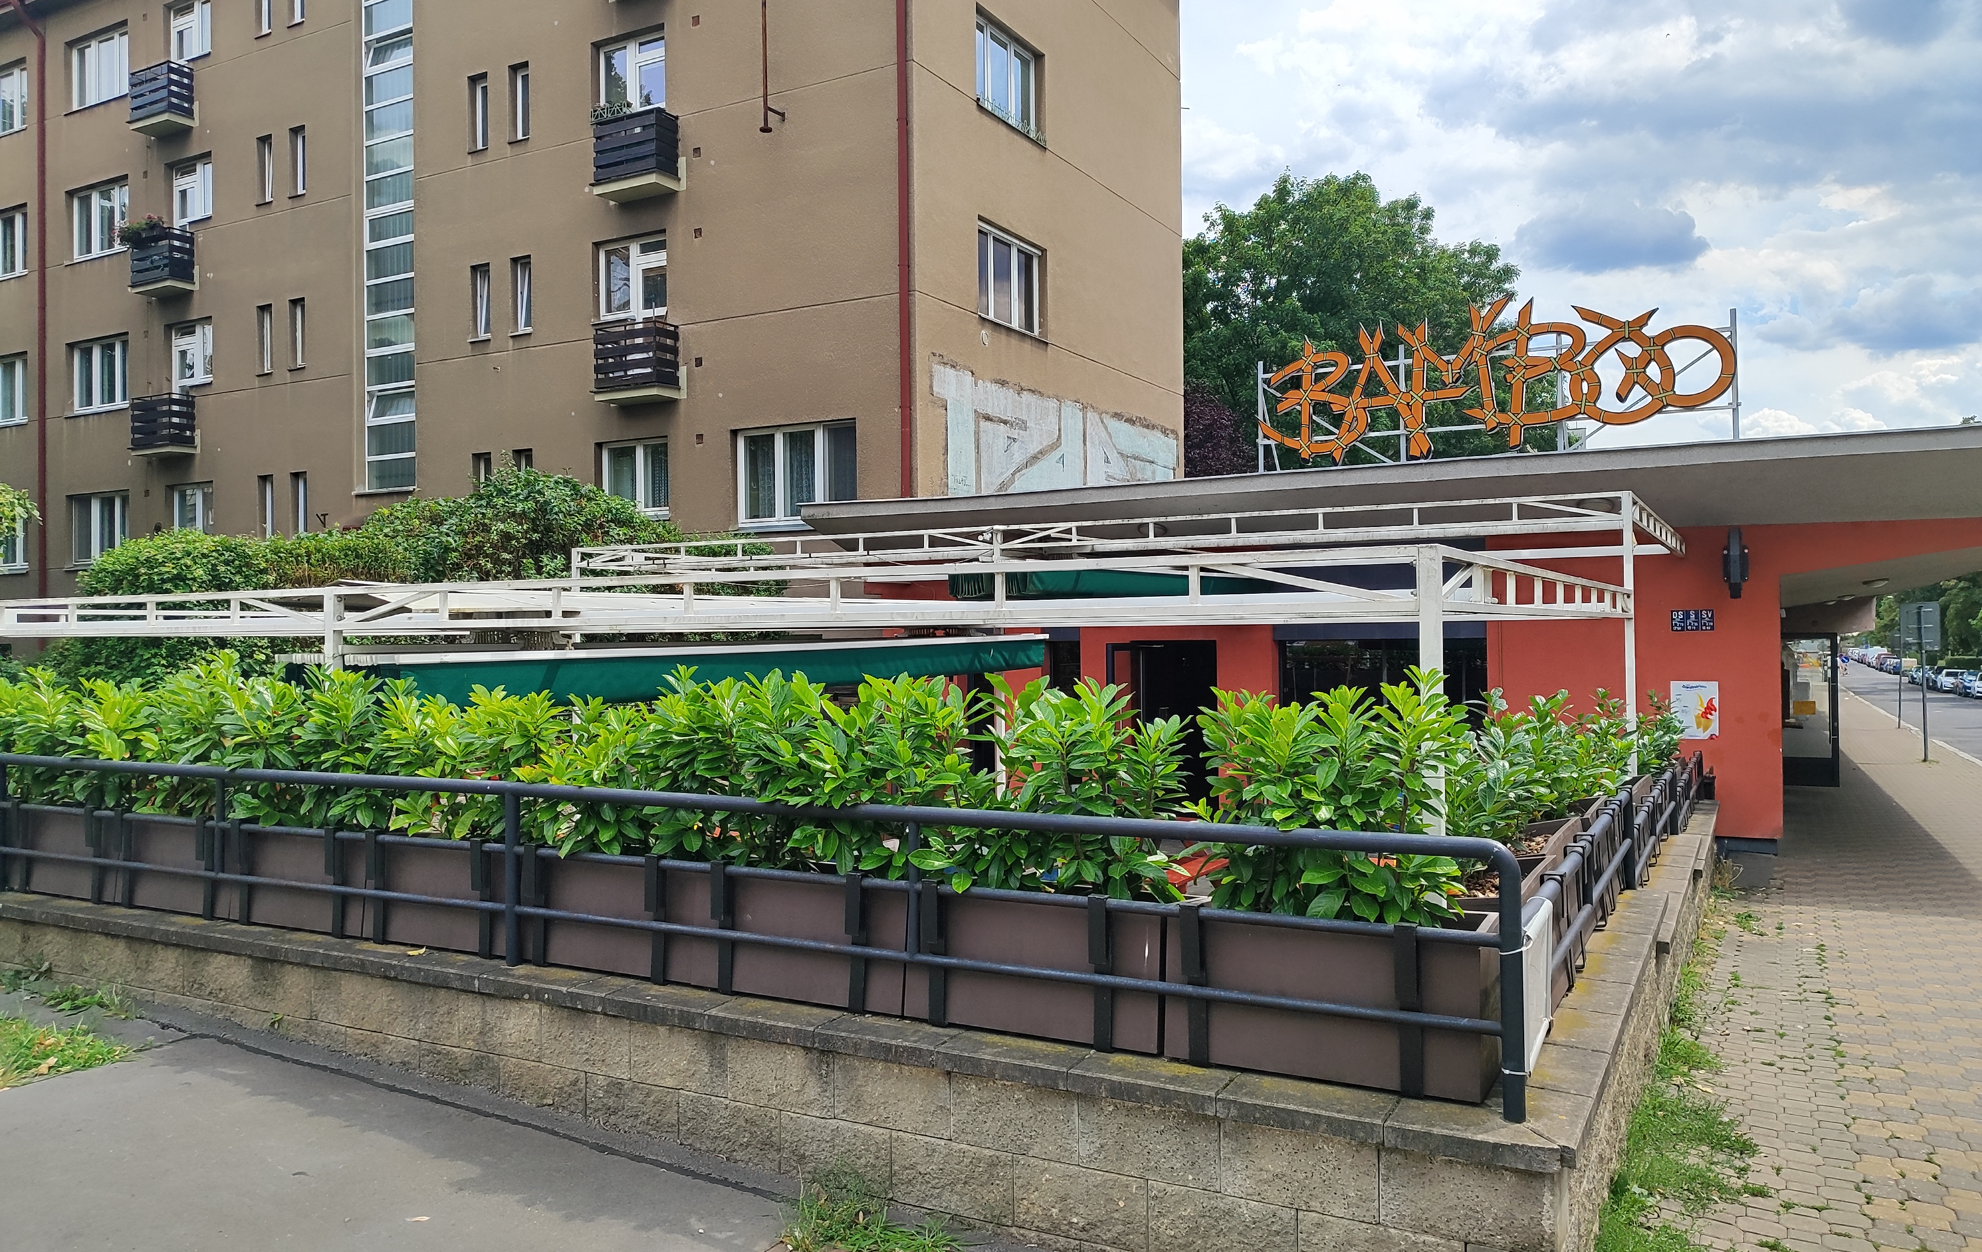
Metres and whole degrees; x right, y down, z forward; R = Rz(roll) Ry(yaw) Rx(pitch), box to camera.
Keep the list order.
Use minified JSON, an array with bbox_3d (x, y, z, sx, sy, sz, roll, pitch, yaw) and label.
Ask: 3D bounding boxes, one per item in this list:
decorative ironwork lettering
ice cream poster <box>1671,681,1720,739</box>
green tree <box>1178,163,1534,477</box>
[{"bbox_3d":[3.584,-1.827,10.062,3.296,1.119,0.110,-1,-1,29],"label":"decorative ironwork lettering"},{"bbox_3d":[5.126,0.618,10.000,0.300,0.420,0.020,-1,-1,29],"label":"ice cream poster"},{"bbox_3d":[8.077,-4.250,33.047,9.400,13.245,9.200,-1,-1,29],"label":"green tree"}]

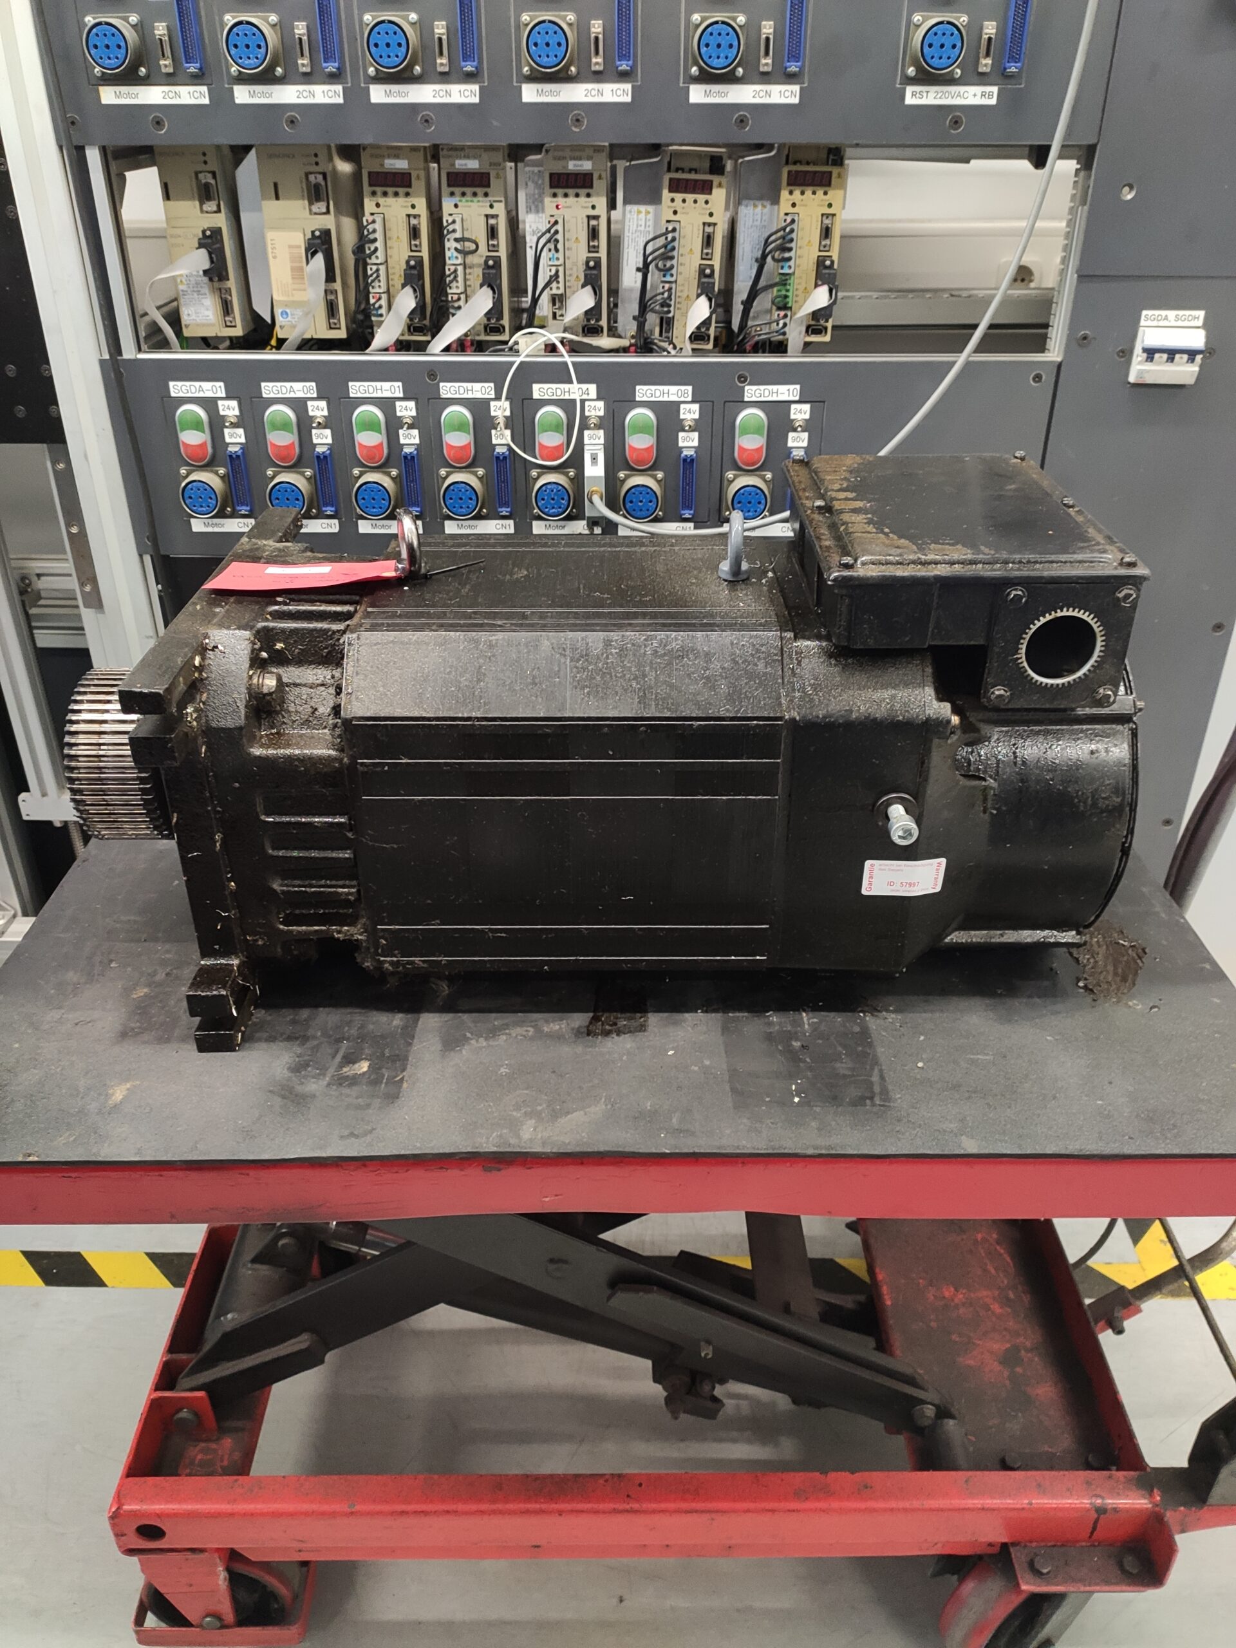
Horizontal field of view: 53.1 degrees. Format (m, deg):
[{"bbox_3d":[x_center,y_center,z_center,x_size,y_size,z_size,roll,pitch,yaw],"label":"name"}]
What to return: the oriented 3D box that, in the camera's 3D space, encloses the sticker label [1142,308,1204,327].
[{"bbox_3d":[0.471,-0.429,1.050,0.053,0.012,0.001,1,29,1],"label":"sticker label"}]

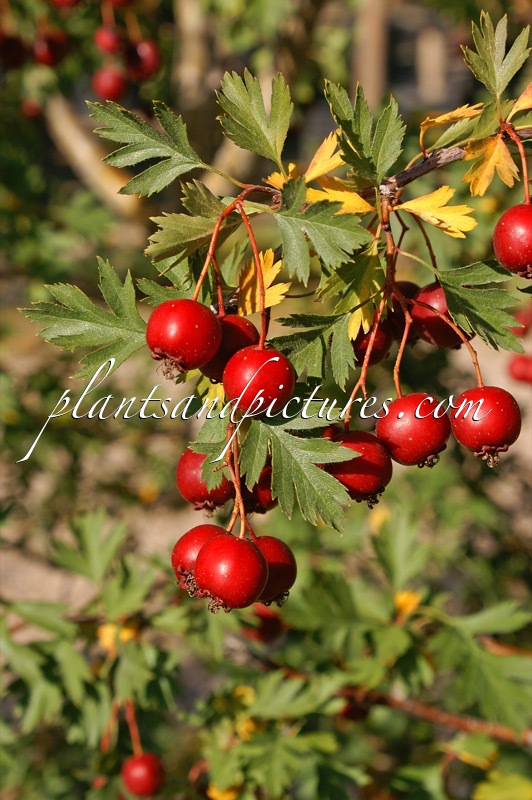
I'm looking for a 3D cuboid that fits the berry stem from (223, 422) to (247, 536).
[{"bbox_3d":[-0.007,0.017,0.360,0.004,0.025,0.004,-4,13,0],"label":"berry stem"}]

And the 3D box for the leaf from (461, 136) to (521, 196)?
[{"bbox_3d":[0.053,-0.055,0.388,0.013,0.013,0.006,12,6,2],"label":"leaf"}]

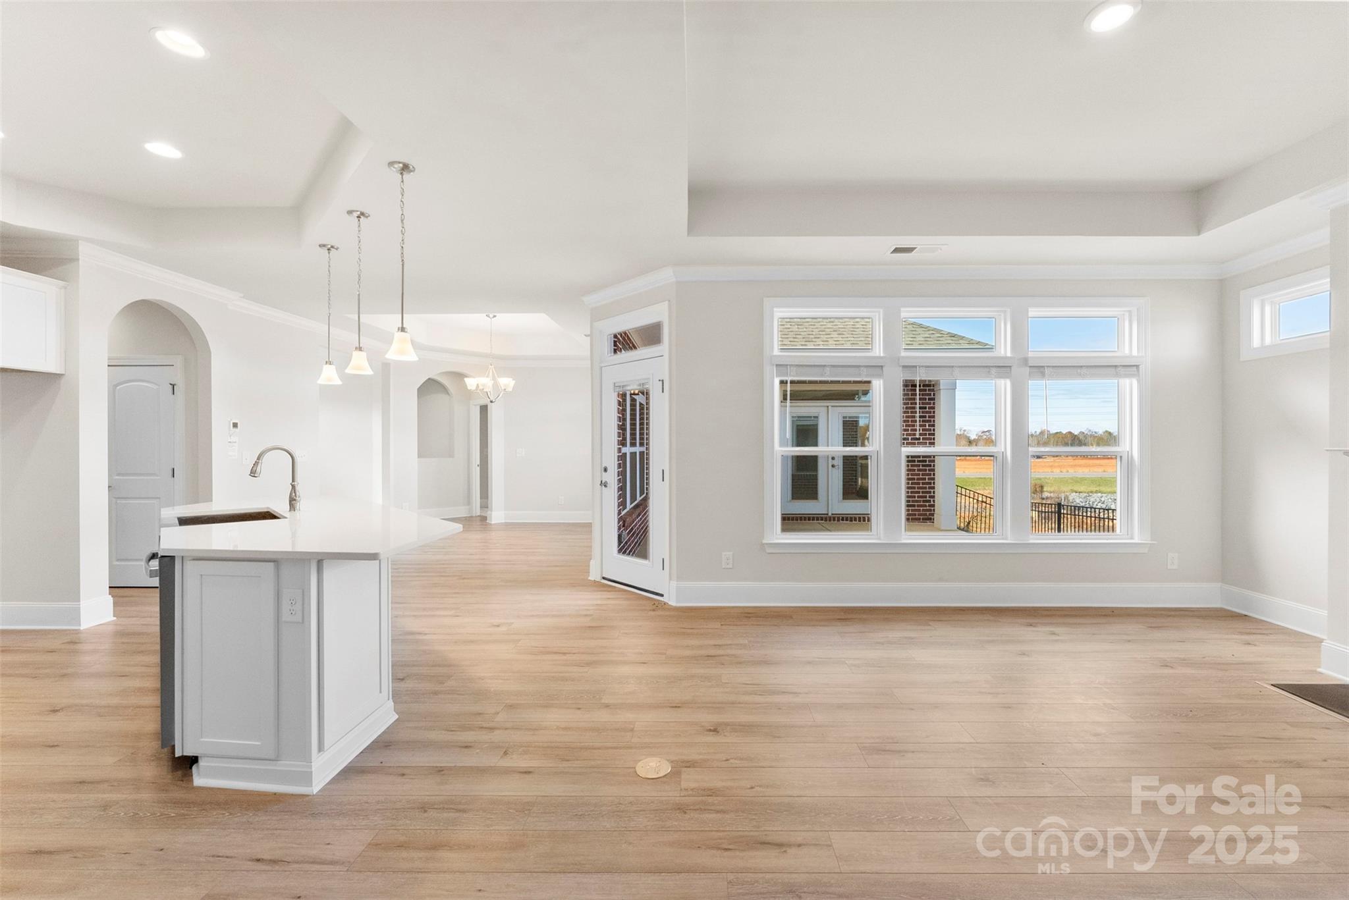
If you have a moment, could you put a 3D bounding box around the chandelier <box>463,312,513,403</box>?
[{"bbox_3d":[-2.447,-1.217,6.970,0.660,1.190,0.660,0,0,0],"label":"chandelier"}]

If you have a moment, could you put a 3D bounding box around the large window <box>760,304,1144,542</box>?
[{"bbox_3d":[2.270,-0.225,4.310,3.070,2.020,0.140,0,0,1],"label":"large window"}]

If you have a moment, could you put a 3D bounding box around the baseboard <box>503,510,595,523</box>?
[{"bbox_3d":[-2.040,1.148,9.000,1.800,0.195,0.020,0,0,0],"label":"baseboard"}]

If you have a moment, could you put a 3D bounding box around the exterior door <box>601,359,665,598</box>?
[{"bbox_3d":[-0.380,0.236,4.750,0.060,2.040,0.910,0,0,-44],"label":"exterior door"}]

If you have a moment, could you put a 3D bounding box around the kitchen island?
[{"bbox_3d":[-2.160,0.825,2.930,1.060,0.914,3.000,0,0,-45],"label":"kitchen island"}]

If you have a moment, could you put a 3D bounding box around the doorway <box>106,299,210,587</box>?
[{"bbox_3d":[-4.290,0.024,4.360,0.150,2.480,0.870,0,0,1],"label":"doorway"}]

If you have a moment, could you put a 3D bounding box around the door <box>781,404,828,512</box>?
[{"bbox_3d":[2.450,0.205,9.920,0.900,2.040,0.060,0,0,0],"label":"door"}]

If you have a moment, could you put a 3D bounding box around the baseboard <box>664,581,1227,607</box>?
[{"bbox_3d":[2.200,1.177,4.280,4.470,0.195,0.020,0,0,1],"label":"baseboard"}]

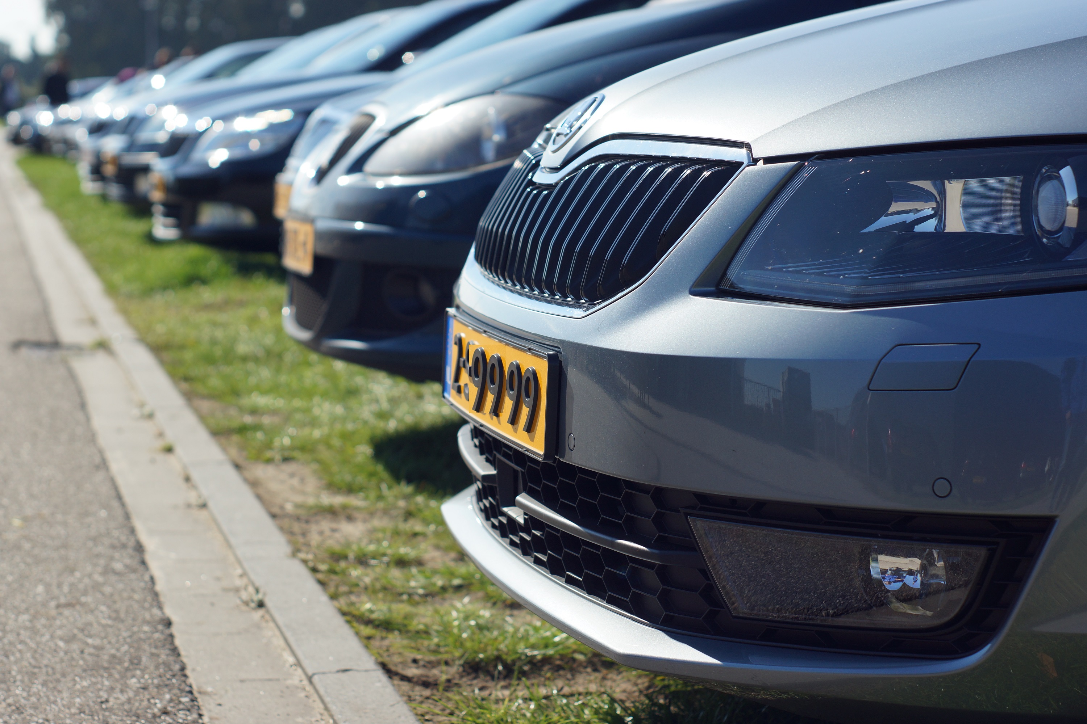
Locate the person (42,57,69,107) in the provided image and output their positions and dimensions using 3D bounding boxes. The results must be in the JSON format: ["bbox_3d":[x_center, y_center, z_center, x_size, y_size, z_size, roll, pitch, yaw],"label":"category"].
[{"bbox_3d":[-10.557,-5.727,49.000,0.520,1.720,0.360,-2,7,-14],"label":"person"}]

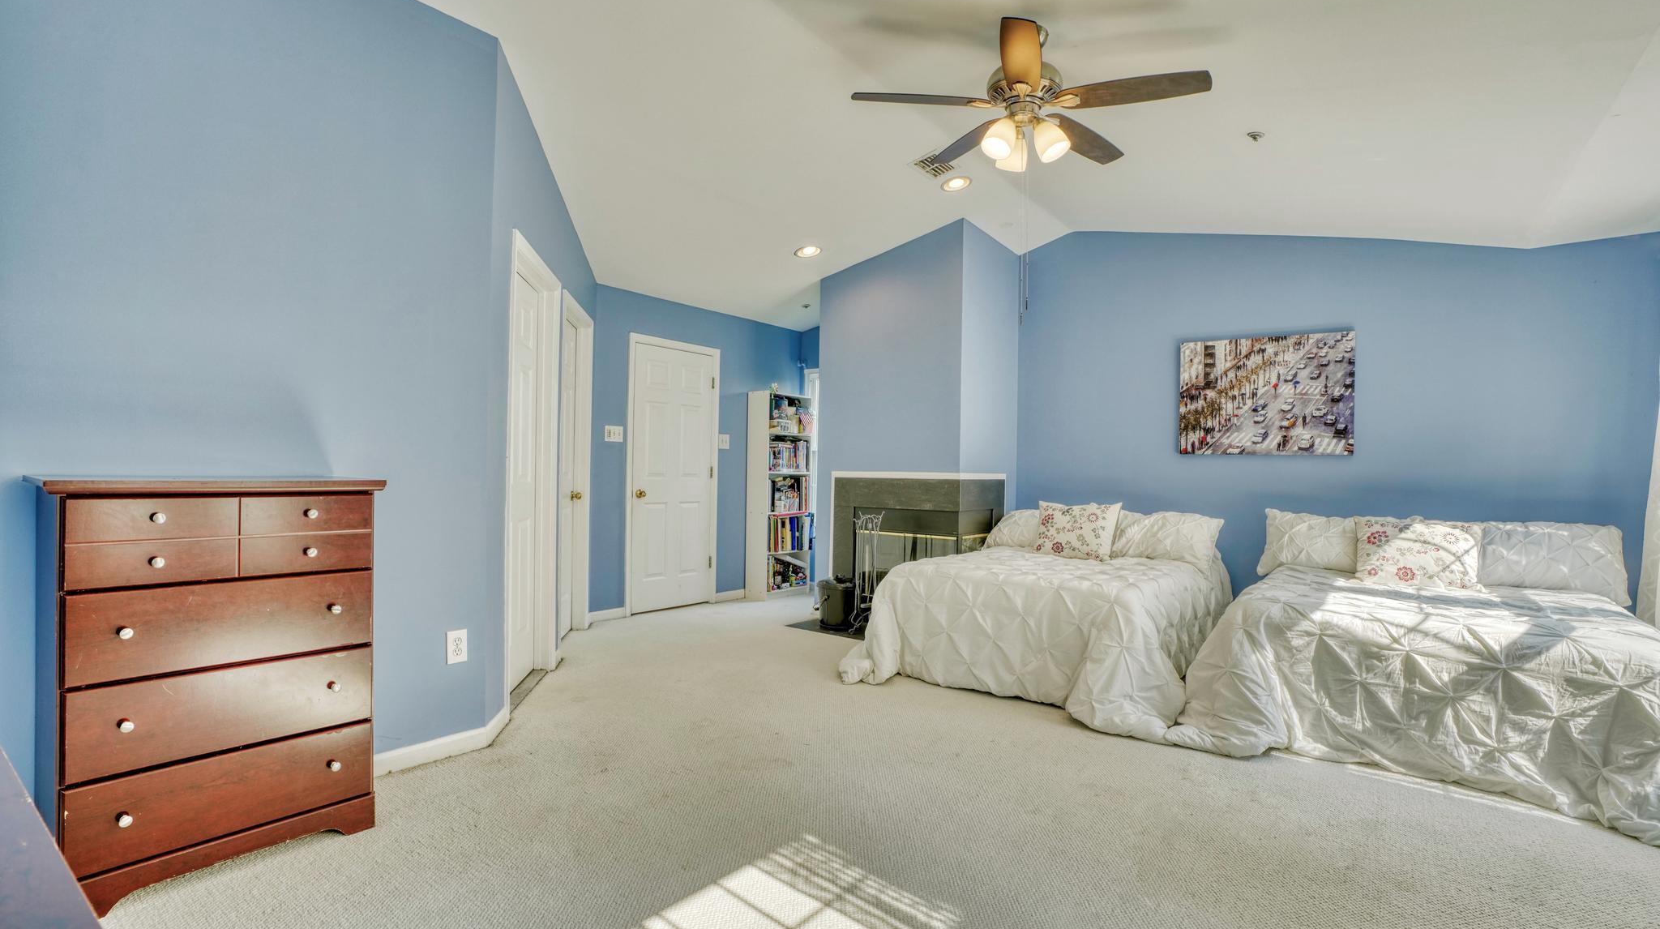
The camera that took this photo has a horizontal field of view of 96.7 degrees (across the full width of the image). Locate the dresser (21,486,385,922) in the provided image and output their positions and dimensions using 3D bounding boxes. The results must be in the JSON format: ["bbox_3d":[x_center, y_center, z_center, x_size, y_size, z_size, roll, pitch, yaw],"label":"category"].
[{"bbox_3d":[-1.750,0.568,2.101,0.413,1.052,0.720,1,-1,39],"label":"dresser"}]

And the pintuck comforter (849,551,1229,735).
[{"bbox_3d":[1.354,0.865,4.403,1.600,0.600,2.270,1,-1,39],"label":"pintuck comforter"}]

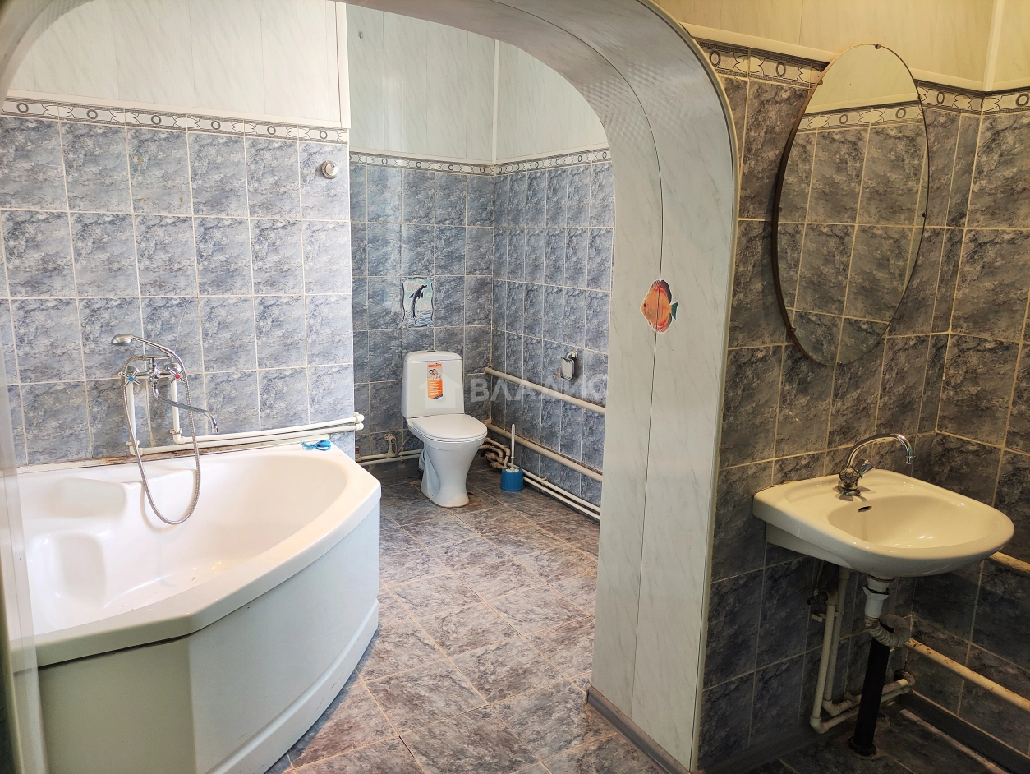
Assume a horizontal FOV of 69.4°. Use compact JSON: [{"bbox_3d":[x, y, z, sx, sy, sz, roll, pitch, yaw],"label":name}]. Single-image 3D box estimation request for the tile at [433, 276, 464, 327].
[{"bbox_3d":[-0.396,-0.513,4.518,0.200,0.300,0.010,-5,13,-28],"label":"tile"}]

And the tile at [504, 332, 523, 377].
[{"bbox_3d":[-0.001,-0.172,4.471,0.010,0.300,0.200,-5,13,-30],"label":"tile"}]

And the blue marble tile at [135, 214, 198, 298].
[{"bbox_3d":[-1.312,-0.492,2.804,0.200,0.300,0.010,-5,13,-27],"label":"blue marble tile"}]

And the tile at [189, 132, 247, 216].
[{"bbox_3d":[-1.126,-0.804,2.838,0.200,0.300,0.010,-5,13,-27],"label":"tile"}]

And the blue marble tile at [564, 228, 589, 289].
[{"bbox_3d":[0.322,-0.660,3.834,0.010,0.300,0.200,-5,13,-30],"label":"blue marble tile"}]

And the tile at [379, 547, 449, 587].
[{"bbox_3d":[-0.472,0.791,3.268,0.300,0.010,0.300,-5,13,-30],"label":"tile"}]

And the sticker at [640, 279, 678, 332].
[{"bbox_3d":[0.370,-0.208,1.909,0.005,0.134,0.145,-5,13,-30],"label":"sticker"}]

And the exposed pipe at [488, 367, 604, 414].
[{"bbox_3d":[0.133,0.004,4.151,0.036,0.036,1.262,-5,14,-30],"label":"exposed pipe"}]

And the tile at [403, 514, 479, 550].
[{"bbox_3d":[-0.366,0.720,3.698,0.300,0.010,0.300,-5,13,-30],"label":"tile"}]

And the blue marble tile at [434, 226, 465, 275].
[{"bbox_3d":[-0.388,-0.812,4.451,0.200,0.300,0.010,-5,13,-30],"label":"blue marble tile"}]

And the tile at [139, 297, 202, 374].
[{"bbox_3d":[-1.322,-0.197,2.873,0.200,0.300,0.010,-5,13,-27],"label":"tile"}]

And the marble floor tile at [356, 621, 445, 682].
[{"bbox_3d":[-0.431,0.923,2.614,0.300,0.010,0.300,-5,13,-30],"label":"marble floor tile"}]

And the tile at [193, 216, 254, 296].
[{"bbox_3d":[-1.136,-0.508,2.905,0.200,0.300,0.010,-5,13,-28],"label":"tile"}]

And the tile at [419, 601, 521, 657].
[{"bbox_3d":[-0.173,0.907,2.785,0.300,0.010,0.300,-5,13,-30],"label":"tile"}]

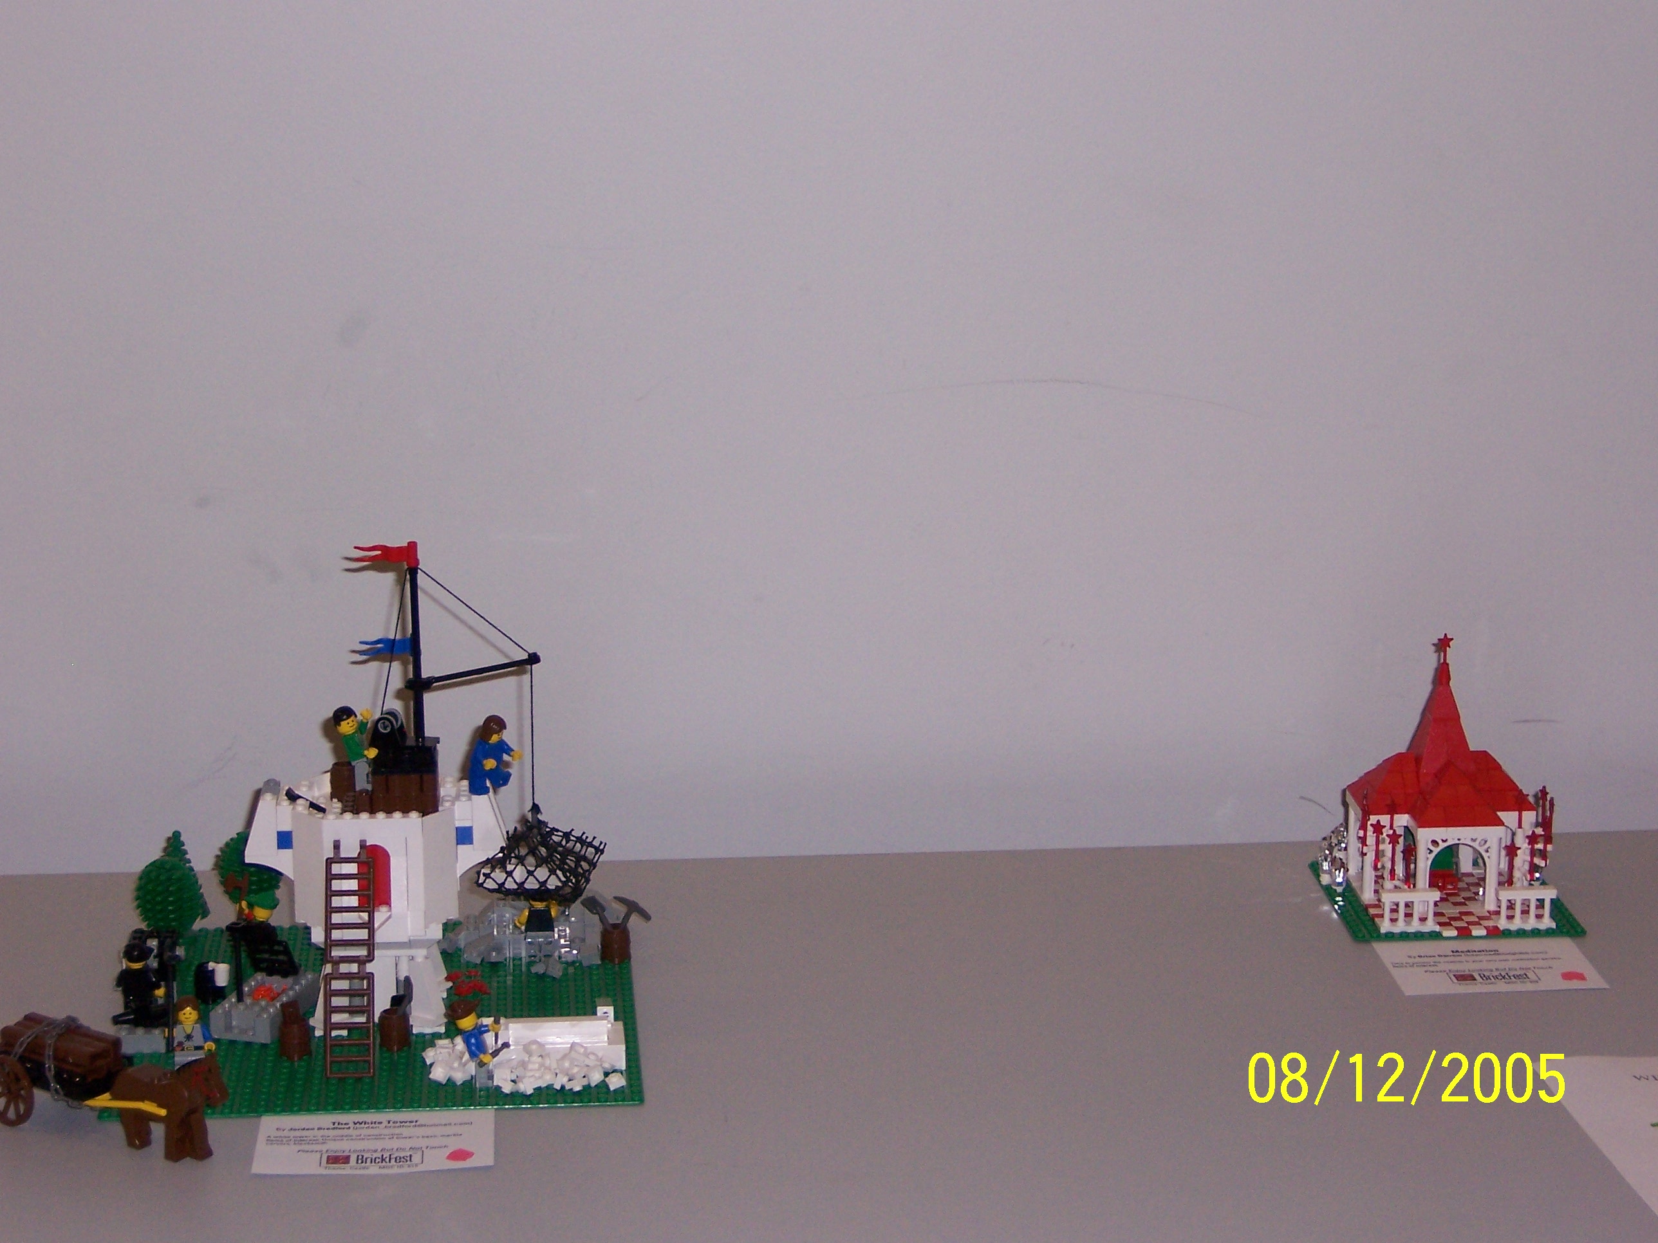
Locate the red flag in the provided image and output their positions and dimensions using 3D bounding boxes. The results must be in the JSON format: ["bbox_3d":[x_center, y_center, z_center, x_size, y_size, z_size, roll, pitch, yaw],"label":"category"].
[{"bbox_3d":[-0.217,-0.033,1.710,0.033,0.013,0.006,-1,15,-5],"label":"red flag"}]

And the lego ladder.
[{"bbox_3d":[-0.232,0.164,1.693,0.023,0.114,0.006,0,-1,-5],"label":"lego ladder"}]

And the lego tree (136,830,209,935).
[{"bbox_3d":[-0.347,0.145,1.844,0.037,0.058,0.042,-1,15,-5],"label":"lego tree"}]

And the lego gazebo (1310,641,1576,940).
[{"bbox_3d":[0.343,0.081,1.930,0.128,0.152,0.128,-1,15,-4],"label":"lego gazebo"}]

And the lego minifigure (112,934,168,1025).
[{"bbox_3d":[-0.339,0.178,1.723,0.020,0.041,0.024,-12,19,-38],"label":"lego minifigure"}]

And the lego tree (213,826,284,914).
[{"bbox_3d":[-0.311,0.139,1.872,0.034,0.054,0.034,-1,15,-5],"label":"lego tree"}]

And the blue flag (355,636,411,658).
[{"bbox_3d":[-0.217,0.012,1.722,0.029,0.011,0.006,-1,15,-5],"label":"blue flag"}]

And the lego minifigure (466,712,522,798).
[{"bbox_3d":[-0.167,0.067,1.742,0.021,0.041,0.024,7,17,24],"label":"lego minifigure"}]

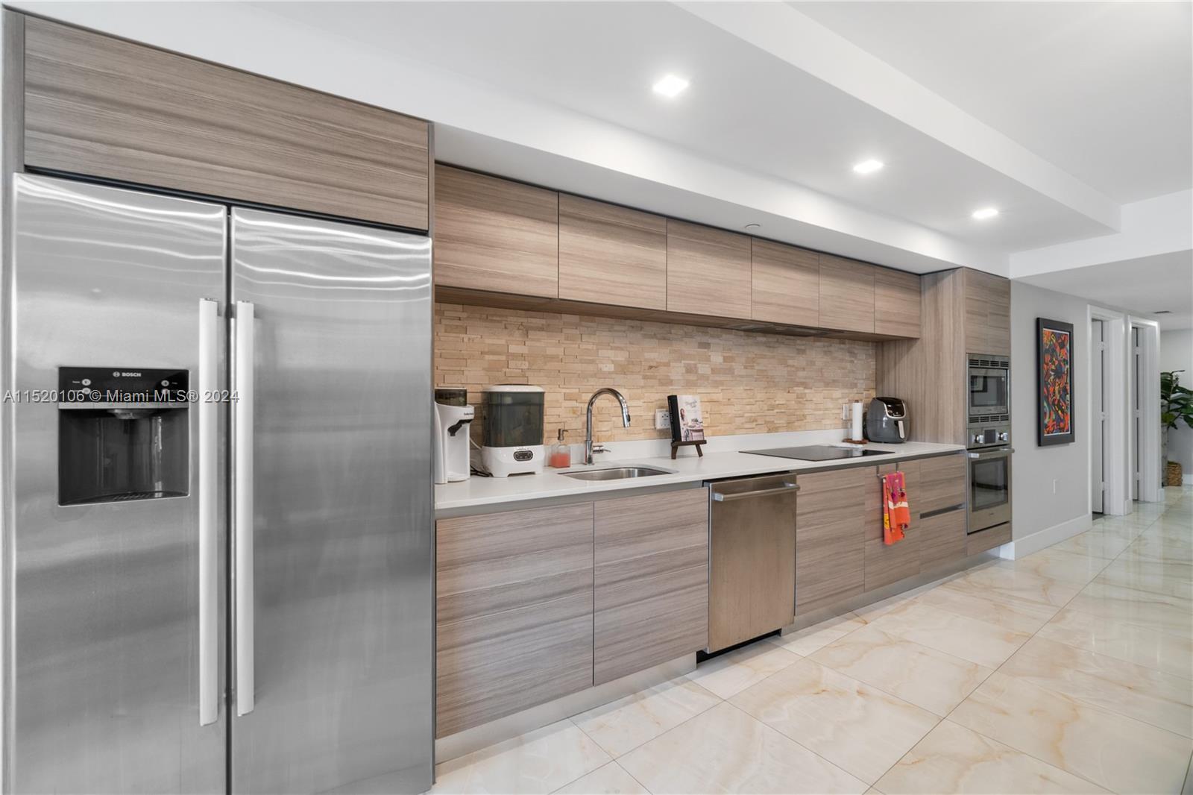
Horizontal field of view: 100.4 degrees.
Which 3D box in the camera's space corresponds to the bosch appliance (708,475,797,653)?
[{"bbox_3d":[0.638,0.814,2.667,0.600,0.820,0.620,0,0,-30],"label":"bosch appliance"}]

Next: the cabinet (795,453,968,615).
[{"bbox_3d":[1.665,0.768,3.300,1.820,0.726,0.610,0,0,-30],"label":"cabinet"}]

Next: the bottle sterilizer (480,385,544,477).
[{"bbox_3d":[-0.393,0.148,2.348,0.250,0.420,0.220,0,0,-30],"label":"bottle sterilizer"}]

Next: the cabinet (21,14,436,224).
[{"bbox_3d":[-1.133,-0.740,1.712,0.940,0.365,0.650,0,0,-30],"label":"cabinet"}]

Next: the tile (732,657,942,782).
[{"bbox_3d":[0.976,1.301,2.064,0.603,0.010,0.603,0,0,-36],"label":"tile"}]

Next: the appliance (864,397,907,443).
[{"bbox_3d":[2.212,0.169,3.796,0.265,0.338,0.310,0,0,-4],"label":"appliance"}]

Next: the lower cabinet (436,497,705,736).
[{"bbox_3d":[-0.165,0.773,2.224,1.210,0.726,0.610,0,0,-30],"label":"lower cabinet"}]

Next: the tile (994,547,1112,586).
[{"bbox_3d":[3.442,1.301,3.833,0.603,0.010,0.603,0,0,-36],"label":"tile"}]

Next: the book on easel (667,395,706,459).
[{"bbox_3d":[0.524,0.173,2.928,0.250,0.367,0.130,0,0,-30],"label":"book on easel"}]

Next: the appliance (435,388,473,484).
[{"bbox_3d":[-0.698,0.168,2.234,0.260,0.410,0.200,0,0,14],"label":"appliance"}]

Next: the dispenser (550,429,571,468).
[{"bbox_3d":[-0.181,0.260,2.565,0.080,0.196,0.080,0,0,-40],"label":"dispenser"}]

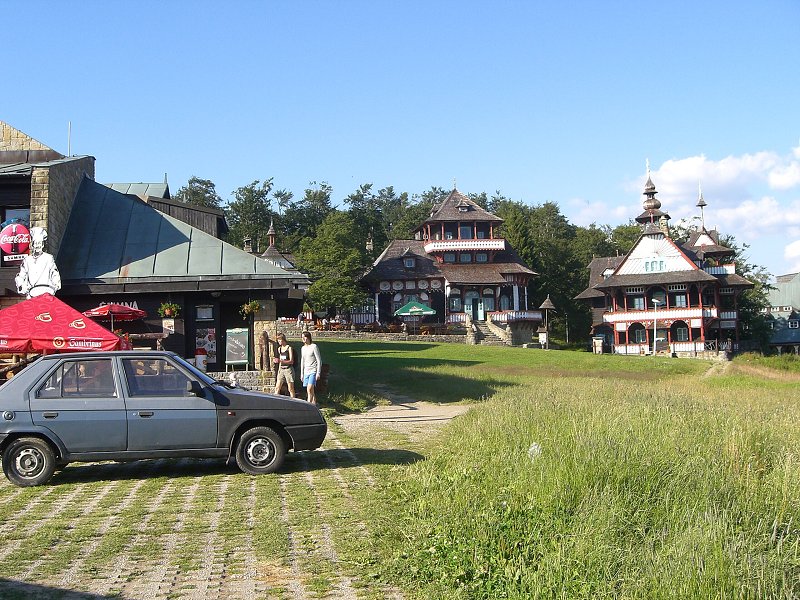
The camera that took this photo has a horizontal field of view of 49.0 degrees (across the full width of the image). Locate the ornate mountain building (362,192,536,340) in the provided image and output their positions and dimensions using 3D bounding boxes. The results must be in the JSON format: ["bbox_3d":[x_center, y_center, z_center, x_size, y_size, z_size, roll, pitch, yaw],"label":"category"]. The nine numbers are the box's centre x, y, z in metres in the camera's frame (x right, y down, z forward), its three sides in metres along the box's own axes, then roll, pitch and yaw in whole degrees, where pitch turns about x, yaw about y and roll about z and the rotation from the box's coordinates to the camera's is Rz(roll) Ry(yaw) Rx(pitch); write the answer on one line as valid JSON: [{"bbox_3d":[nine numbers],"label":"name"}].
[{"bbox_3d":[4.679,-3.475,93.239,16.200,15.900,13.500,-2,-2,-16],"label":"ornate mountain building"}]

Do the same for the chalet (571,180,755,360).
[{"bbox_3d":[28.460,-3.987,93.726,15.800,18.600,13.000,-3,-2,24],"label":"chalet"}]

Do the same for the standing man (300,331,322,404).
[{"bbox_3d":[-1.977,1.622,19.670,0.500,1.800,0.360,-3,-2,33],"label":"standing man"}]

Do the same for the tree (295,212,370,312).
[{"bbox_3d":[-6.121,-2.526,80.703,6.900,10.700,6.700,-2,-2,0],"label":"tree"}]

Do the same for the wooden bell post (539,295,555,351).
[{"bbox_3d":[13.425,2.083,80.011,1.550,5.100,1.500,-2,-2,0],"label":"wooden bell post"}]

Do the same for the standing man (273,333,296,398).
[{"bbox_3d":[-2.742,1.694,20.870,0.420,1.760,0.520,0,-3,-45],"label":"standing man"}]

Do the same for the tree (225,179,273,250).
[{"bbox_3d":[-18.132,-4.413,106.320,6.800,19.800,6.800,-2,-2,0],"label":"tree"}]

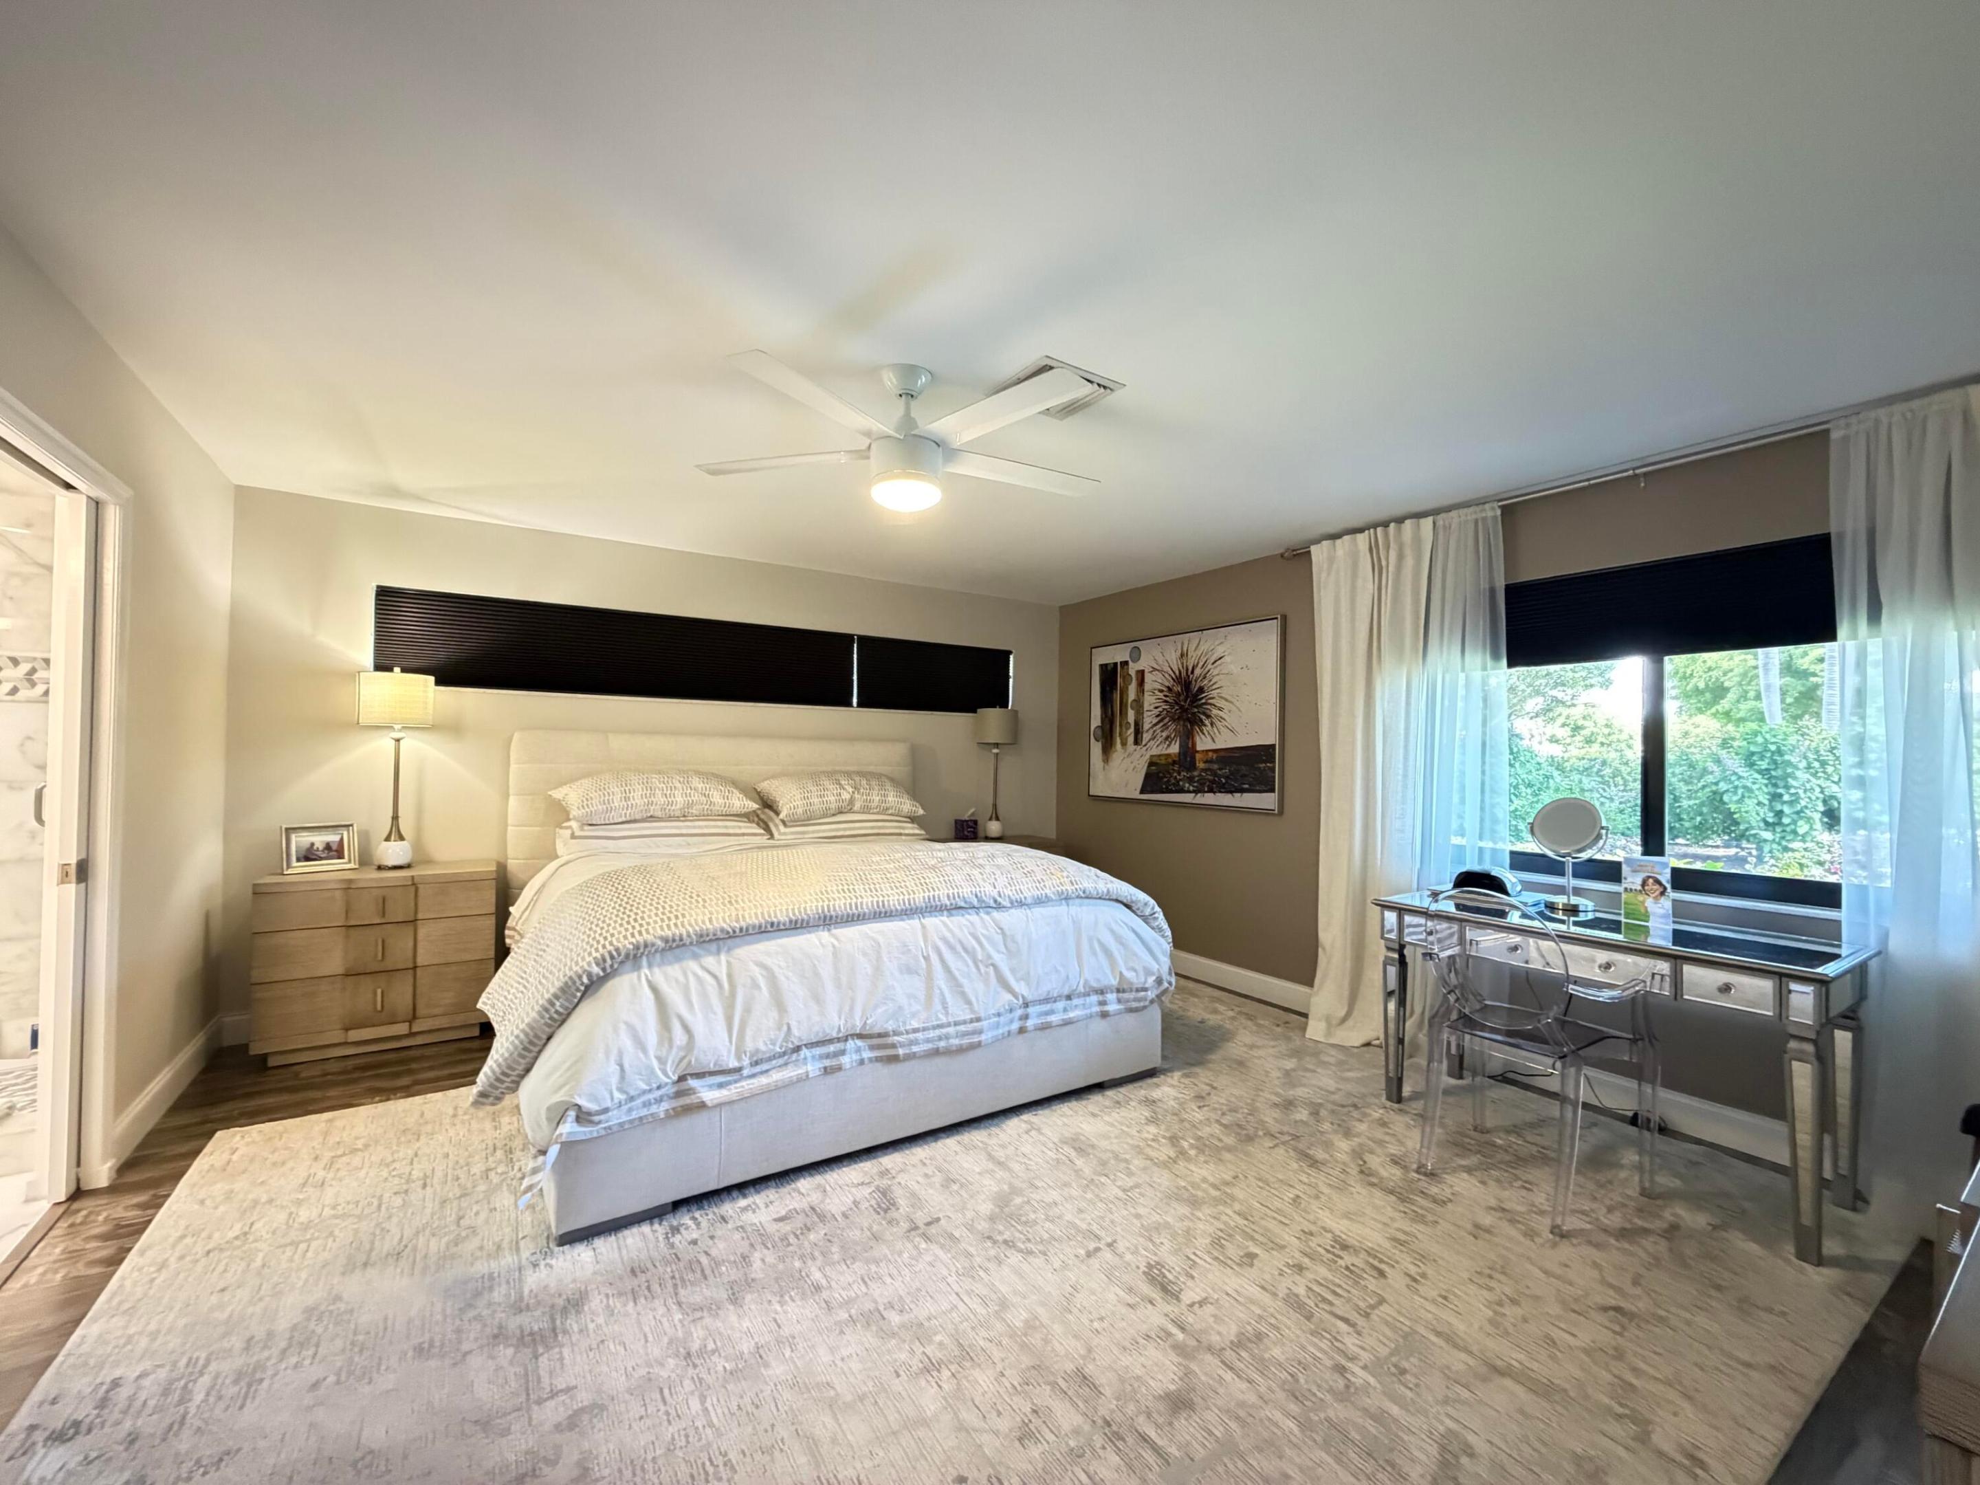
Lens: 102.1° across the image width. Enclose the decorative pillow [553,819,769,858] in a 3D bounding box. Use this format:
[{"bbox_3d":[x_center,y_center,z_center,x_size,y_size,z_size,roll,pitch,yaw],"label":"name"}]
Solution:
[{"bbox_3d":[-1.651,0.443,4.061,0.943,0.157,0.511,1,-1,-33],"label":"decorative pillow"}]

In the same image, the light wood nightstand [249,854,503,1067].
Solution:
[{"bbox_3d":[-2.678,0.937,3.553,0.815,0.744,0.473,1,-1,-32],"label":"light wood nightstand"}]

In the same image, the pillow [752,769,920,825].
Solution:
[{"bbox_3d":[-0.857,0.287,4.589,0.891,0.203,0.498,1,9,-33],"label":"pillow"}]

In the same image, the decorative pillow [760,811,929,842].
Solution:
[{"bbox_3d":[-0.859,0.454,4.579,0.904,0.151,0.511,1,-1,-33],"label":"decorative pillow"}]

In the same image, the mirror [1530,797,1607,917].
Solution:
[{"bbox_3d":[2.139,0.407,2.949,0.150,0.410,0.245,2,-1,-42],"label":"mirror"}]

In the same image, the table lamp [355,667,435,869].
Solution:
[{"bbox_3d":[-2.671,0.113,3.606,0.278,0.895,0.278,1,-1,-33],"label":"table lamp"}]

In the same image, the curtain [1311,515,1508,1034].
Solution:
[{"bbox_3d":[1.789,0.200,3.558,0.197,2.360,0.855,1,-1,-32],"label":"curtain"}]

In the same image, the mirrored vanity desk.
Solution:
[{"bbox_3d":[2.077,1.002,2.752,0.629,0.758,1.251,1,-1,-33],"label":"mirrored vanity desk"}]

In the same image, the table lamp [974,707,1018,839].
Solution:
[{"bbox_3d":[0.047,0.202,5.384,0.278,0.884,0.278,1,-1,-33],"label":"table lamp"}]

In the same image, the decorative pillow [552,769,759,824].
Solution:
[{"bbox_3d":[-1.671,0.256,4.056,0.917,0.203,0.498,1,9,-33],"label":"decorative pillow"}]

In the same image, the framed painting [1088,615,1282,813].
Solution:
[{"bbox_3d":[1.106,-0.142,4.860,0.059,1.038,1.565,1,-1,-32],"label":"framed painting"}]

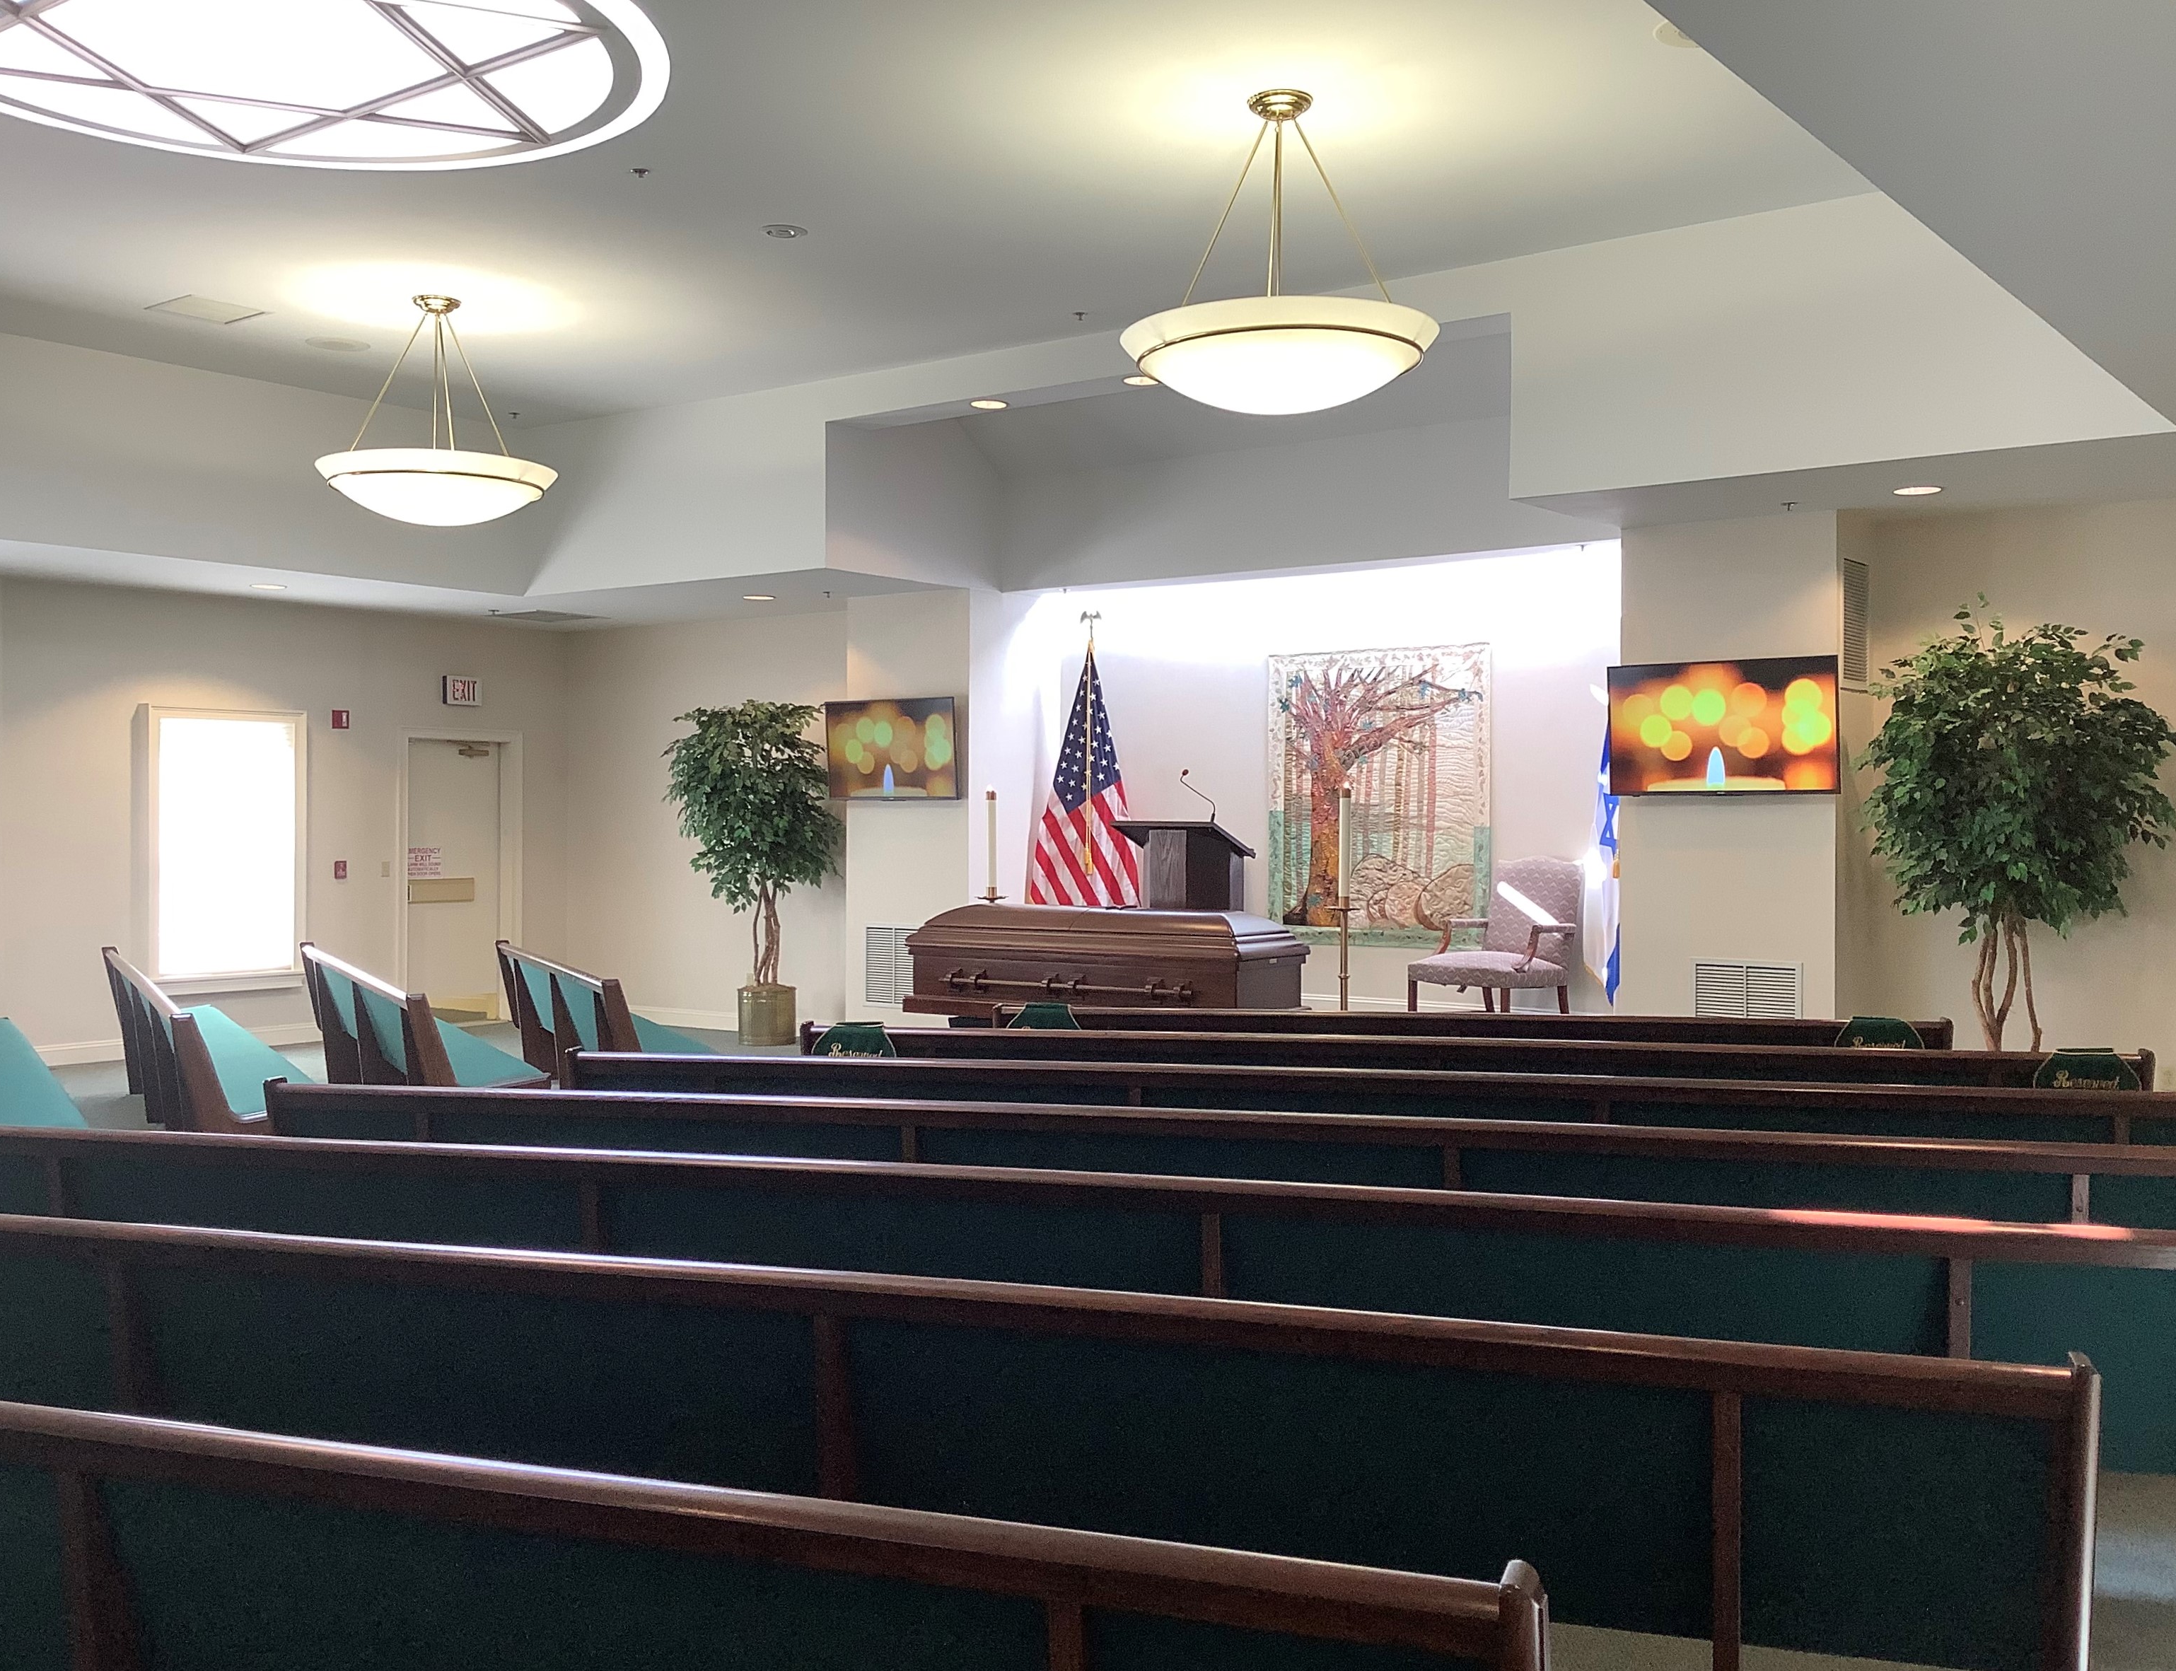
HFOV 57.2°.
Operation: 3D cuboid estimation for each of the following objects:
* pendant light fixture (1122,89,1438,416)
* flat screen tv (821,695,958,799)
[{"bbox_3d":[0.728,-2.201,7.570,1.210,1.166,1.210,0,0,0],"label":"pendant light fixture"},{"bbox_3d":[-1.384,-0.605,14.019,1.235,0.710,0.070,1,6,37],"label":"flat screen tv"}]

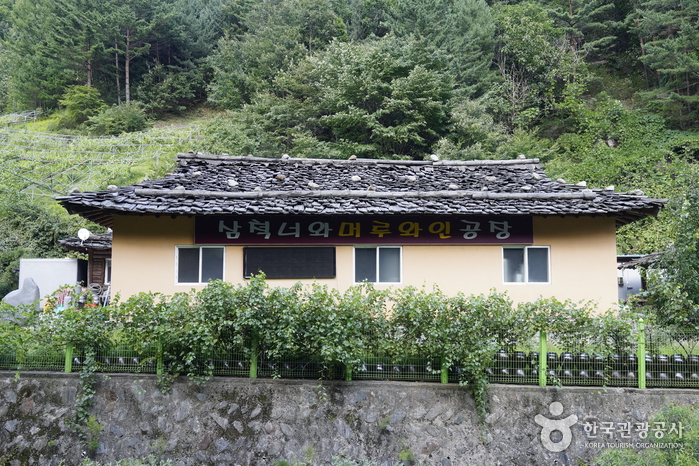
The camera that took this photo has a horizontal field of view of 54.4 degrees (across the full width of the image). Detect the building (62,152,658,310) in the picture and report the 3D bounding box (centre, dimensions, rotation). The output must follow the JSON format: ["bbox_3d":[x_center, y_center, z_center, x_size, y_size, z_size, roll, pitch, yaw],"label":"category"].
[{"bbox_3d":[0.350,0.143,21.543,16.000,5.100,7.300,0,-4,-2],"label":"building"}]

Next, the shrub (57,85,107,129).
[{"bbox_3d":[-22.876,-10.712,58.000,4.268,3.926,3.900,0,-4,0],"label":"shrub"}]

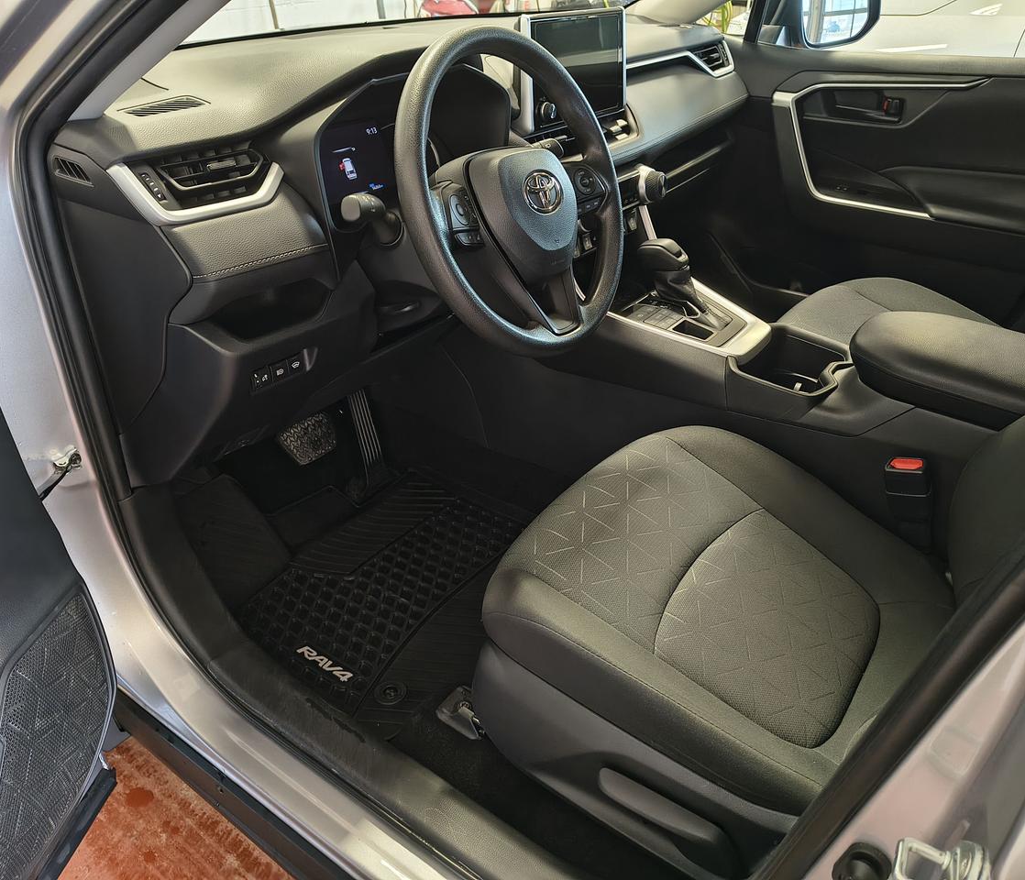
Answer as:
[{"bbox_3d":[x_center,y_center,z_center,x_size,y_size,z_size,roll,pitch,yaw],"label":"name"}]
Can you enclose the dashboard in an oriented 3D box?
[{"bbox_3d":[-0.050,-0.470,1.406,0.530,0.520,1.440,23,38,30],"label":"dashboard"}]

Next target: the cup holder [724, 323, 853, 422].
[{"bbox_3d":[0.416,-0.099,1.232,0.150,0.080,0.195,23,38,30],"label":"cup holder"}]

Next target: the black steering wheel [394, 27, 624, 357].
[{"bbox_3d":[-0.004,-0.278,0.948,0.105,0.370,0.370,-4,23,43],"label":"black steering wheel"}]

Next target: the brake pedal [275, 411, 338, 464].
[{"bbox_3d":[-0.373,-0.001,1.475,0.030,0.065,0.115,-26,6,47],"label":"brake pedal"}]

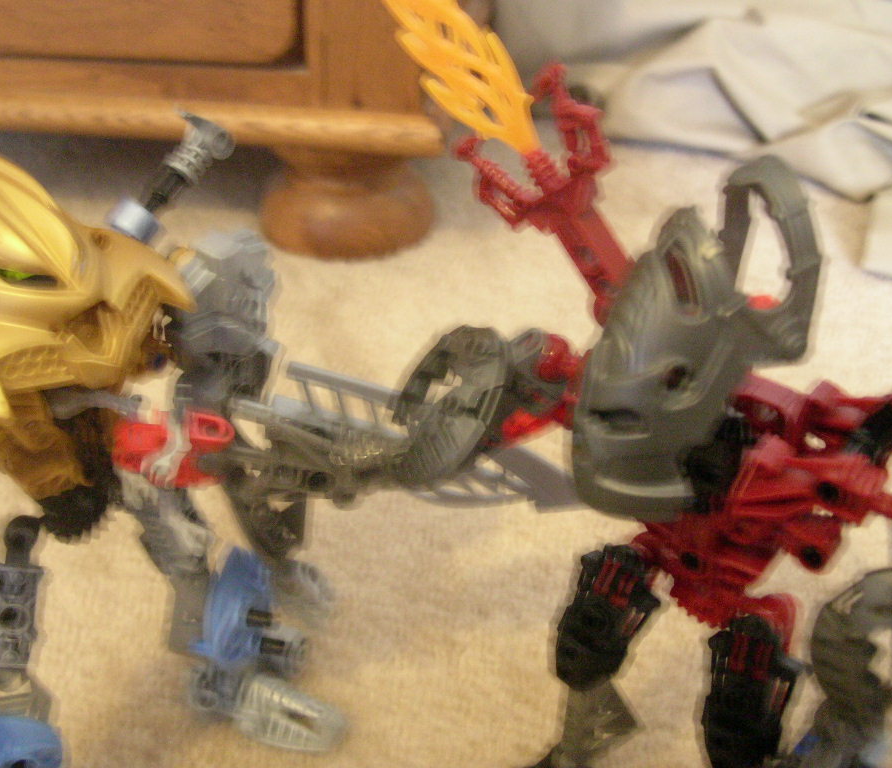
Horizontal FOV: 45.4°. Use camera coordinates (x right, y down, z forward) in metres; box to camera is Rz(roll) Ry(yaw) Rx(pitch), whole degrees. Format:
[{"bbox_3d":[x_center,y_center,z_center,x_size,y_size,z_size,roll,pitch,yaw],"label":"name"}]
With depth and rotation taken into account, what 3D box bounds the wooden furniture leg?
[{"bbox_3d":[-0.064,-0.129,0.700,0.112,0.075,0.112,0,25,0],"label":"wooden furniture leg"}]

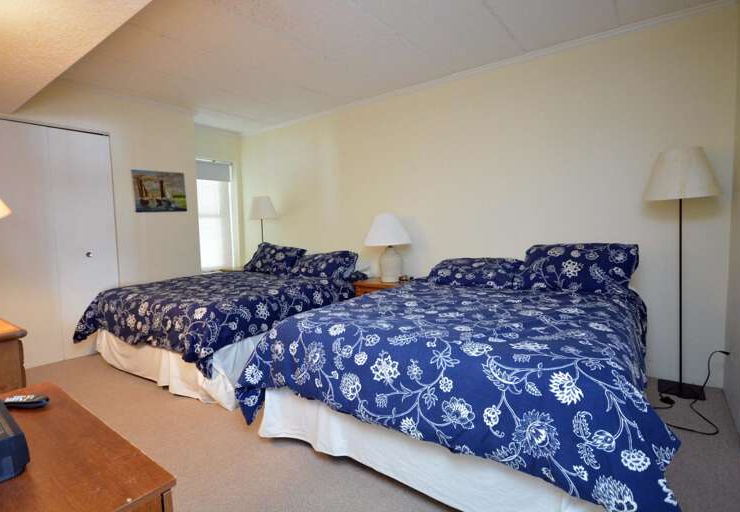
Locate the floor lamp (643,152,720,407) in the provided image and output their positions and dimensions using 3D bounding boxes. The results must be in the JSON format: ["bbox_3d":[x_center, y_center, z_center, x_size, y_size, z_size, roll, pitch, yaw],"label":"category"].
[{"bbox_3d":[1.936,0.111,2.422,0.384,1.526,0.371,2,5,37],"label":"floor lamp"}]

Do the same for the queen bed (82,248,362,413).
[{"bbox_3d":[-1.237,0.393,3.763,1.766,0.921,2.093,2,5,37],"label":"queen bed"}]

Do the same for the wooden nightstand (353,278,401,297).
[{"bbox_3d":[0.232,0.539,3.695,0.578,0.570,0.447,2,5,37],"label":"wooden nightstand"}]

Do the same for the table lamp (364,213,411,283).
[{"bbox_3d":[0.180,-0.083,3.696,0.441,0.668,0.441,-1,4,0],"label":"table lamp"}]

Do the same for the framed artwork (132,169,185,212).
[{"bbox_3d":[-2.164,-0.667,3.997,0.028,0.415,0.523,2,5,37],"label":"framed artwork"}]

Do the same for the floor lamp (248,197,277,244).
[{"bbox_3d":[-1.378,0.012,4.934,0.371,1.521,0.371,2,5,37],"label":"floor lamp"}]

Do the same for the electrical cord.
[{"bbox_3d":[1.882,0.745,2.239,0.353,0.289,0.665,2,5,37],"label":"electrical cord"}]

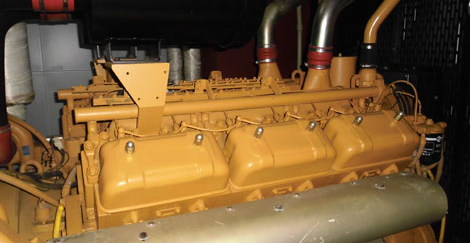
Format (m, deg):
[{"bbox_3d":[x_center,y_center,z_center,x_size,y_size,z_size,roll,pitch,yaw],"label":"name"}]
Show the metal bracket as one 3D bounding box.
[{"bbox_3d":[-0.256,-0.049,0.993,0.154,0.228,0.091,-6,12,-22],"label":"metal bracket"}]

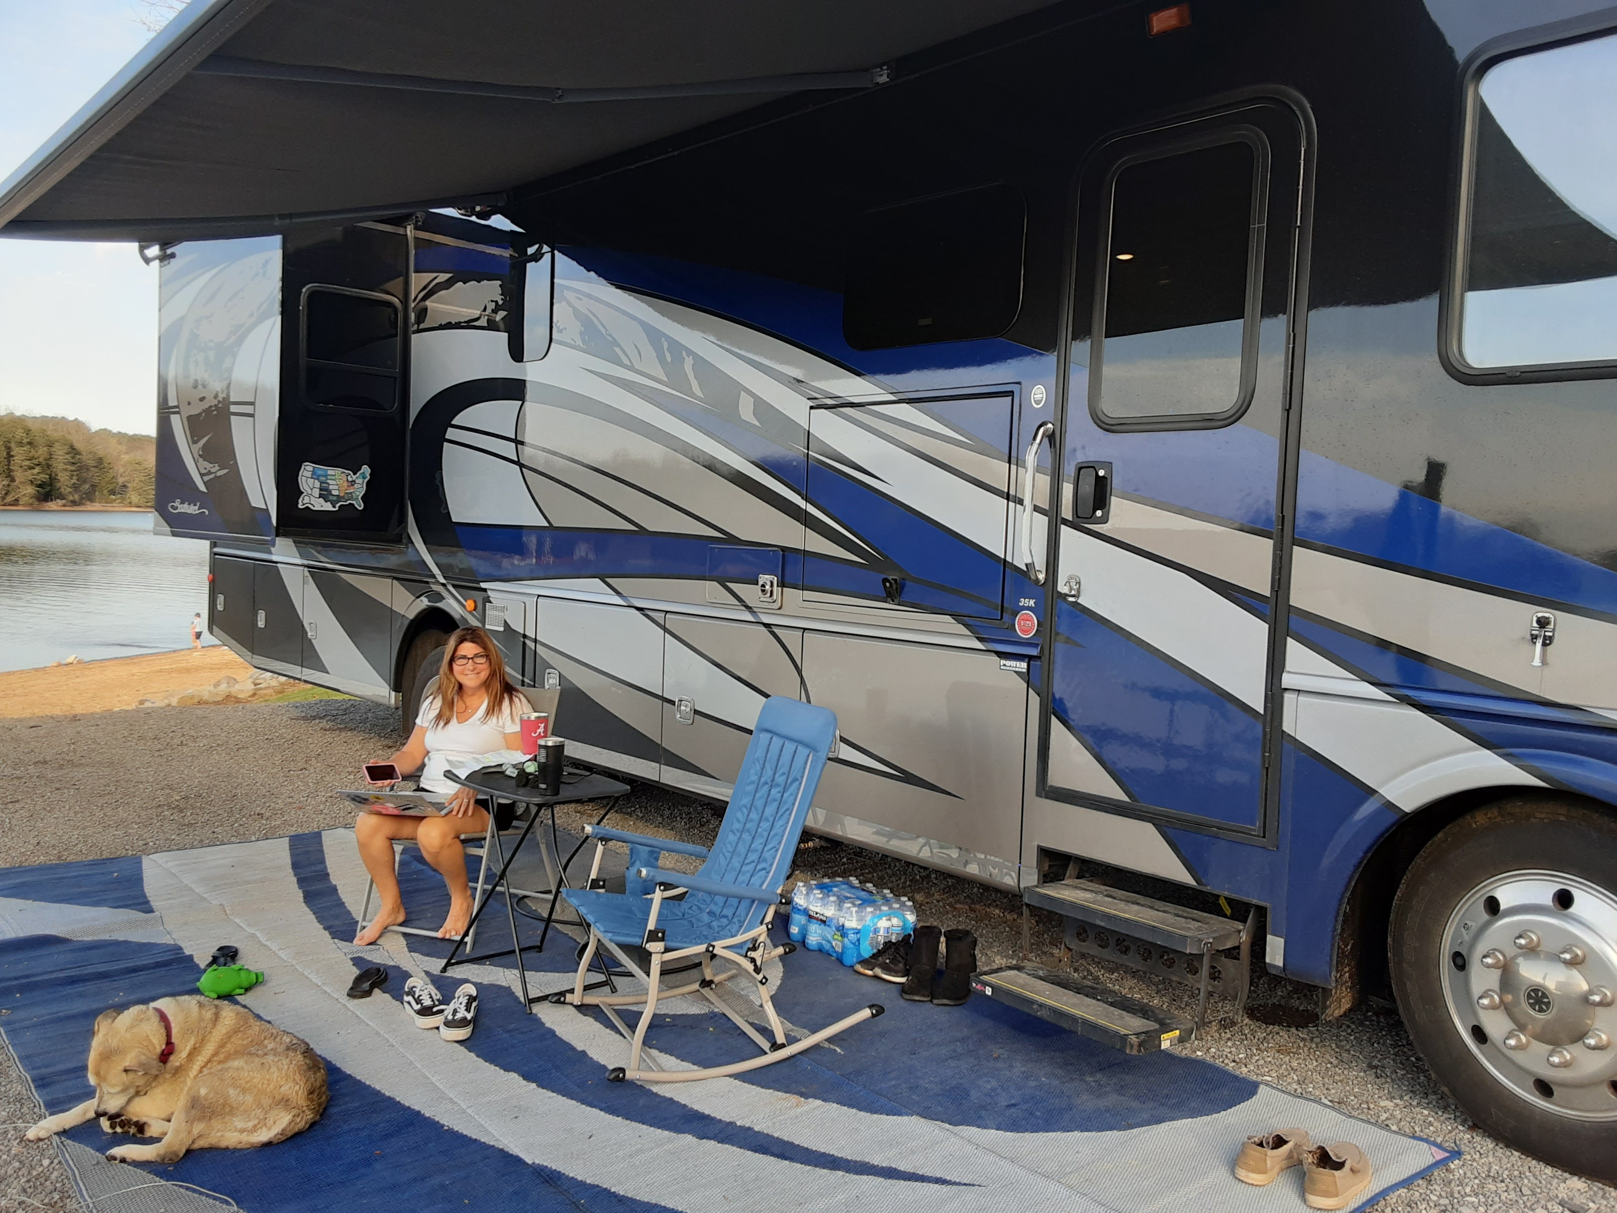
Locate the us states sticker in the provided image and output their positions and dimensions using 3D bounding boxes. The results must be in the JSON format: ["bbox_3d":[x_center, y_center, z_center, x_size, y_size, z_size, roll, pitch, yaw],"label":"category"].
[{"bbox_3d":[-2.773,-0.698,7.645,0.430,0.280,0.006,0,4,-41],"label":"us states sticker"}]

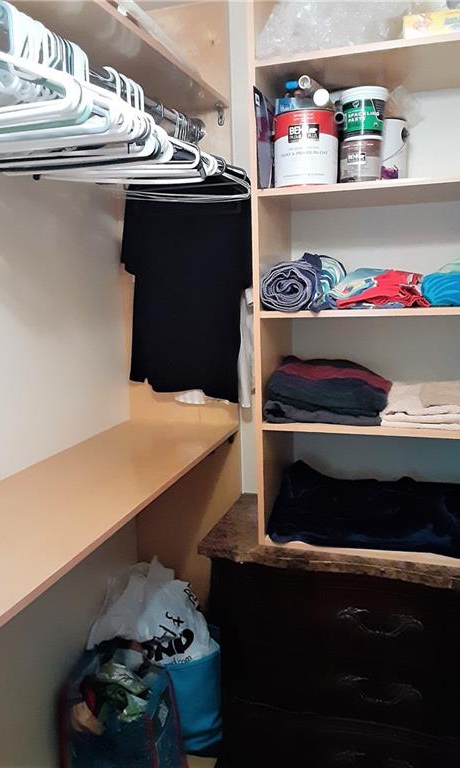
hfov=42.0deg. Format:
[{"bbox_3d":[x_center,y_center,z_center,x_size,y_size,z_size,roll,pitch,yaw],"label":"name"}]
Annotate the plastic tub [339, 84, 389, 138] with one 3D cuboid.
[{"bbox_3d":[0.347,-0.686,1.535,0.119,0.120,0.119,1,10,18],"label":"plastic tub"}]

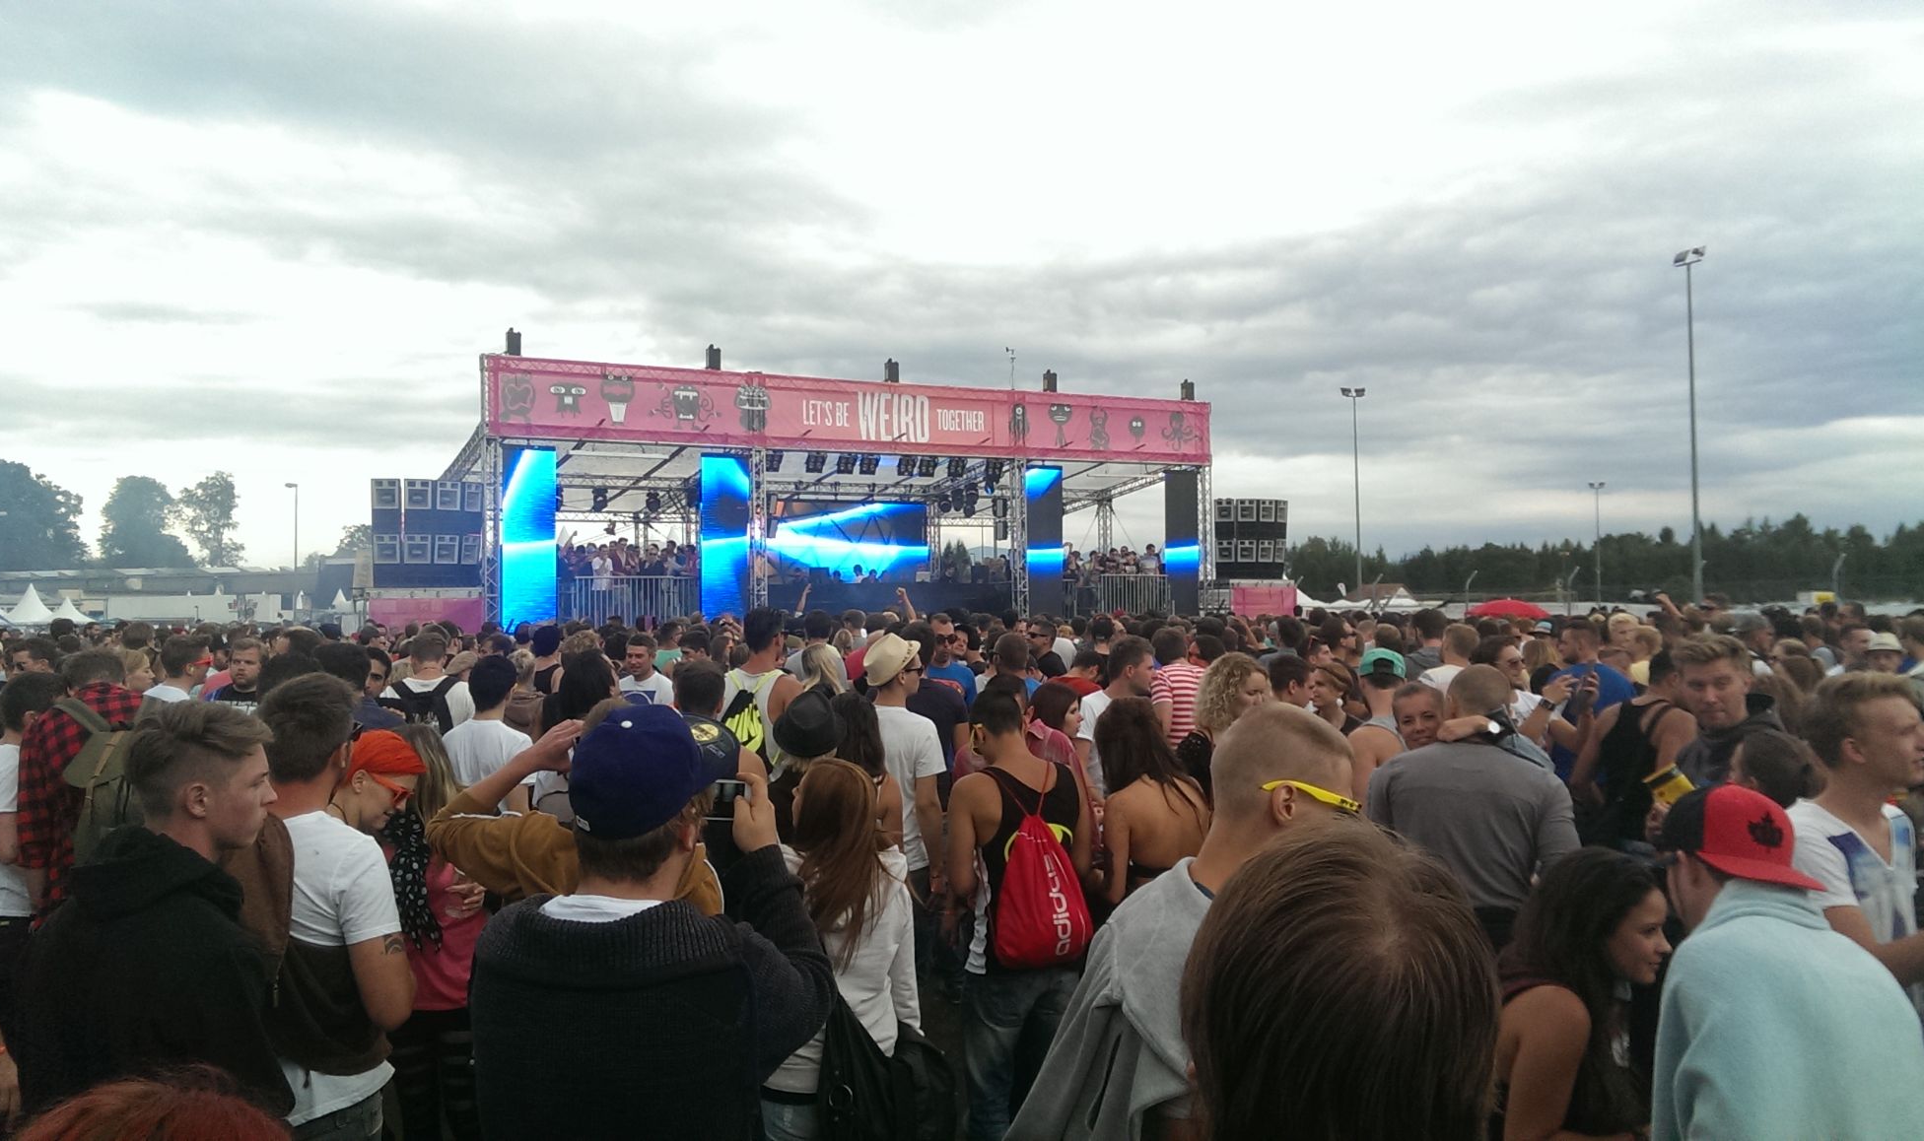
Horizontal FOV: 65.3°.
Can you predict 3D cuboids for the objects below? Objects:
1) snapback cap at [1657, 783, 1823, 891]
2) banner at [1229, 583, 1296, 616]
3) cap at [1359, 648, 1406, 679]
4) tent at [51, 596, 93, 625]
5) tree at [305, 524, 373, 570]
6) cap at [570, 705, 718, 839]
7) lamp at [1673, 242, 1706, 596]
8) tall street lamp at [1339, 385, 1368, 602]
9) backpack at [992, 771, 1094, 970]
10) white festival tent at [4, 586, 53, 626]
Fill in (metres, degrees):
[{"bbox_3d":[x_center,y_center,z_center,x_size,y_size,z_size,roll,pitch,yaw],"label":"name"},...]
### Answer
[{"bbox_3d":[1.238,0.428,2.371,0.175,0.145,0.265,0,18,-25],"label":"snapback cap"},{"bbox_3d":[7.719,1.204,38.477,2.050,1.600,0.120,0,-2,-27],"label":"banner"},{"bbox_3d":[1.651,0.366,5.884,0.175,0.140,0.265,-1,-2,16],"label":"cap"},{"bbox_3d":[-70.297,4.095,117.942,4.400,4.102,4.400,0,-2,-30],"label":"tent"},{"bbox_3d":[-61.334,1.142,149.835,9.000,11.583,9.000,-1,-2,0],"label":"tree"},{"bbox_3d":[-0.452,0.288,2.198,0.175,0.150,0.265,-2,15,35],"label":"cap"},{"bbox_3d":[25.900,-4.219,52.994,1.300,14.530,0.700,-1,-2,-6],"label":"lamp"},{"bbox_3d":[22.595,-3.242,85.594,1.350,14.515,0.700,-1,-2,-6],"label":"tall street lamp"},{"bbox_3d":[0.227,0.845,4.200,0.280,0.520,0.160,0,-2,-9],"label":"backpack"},{"bbox_3d":[-71.284,3.609,114.930,4.500,4.926,4.500,0,-2,-30],"label":"white festival tent"}]

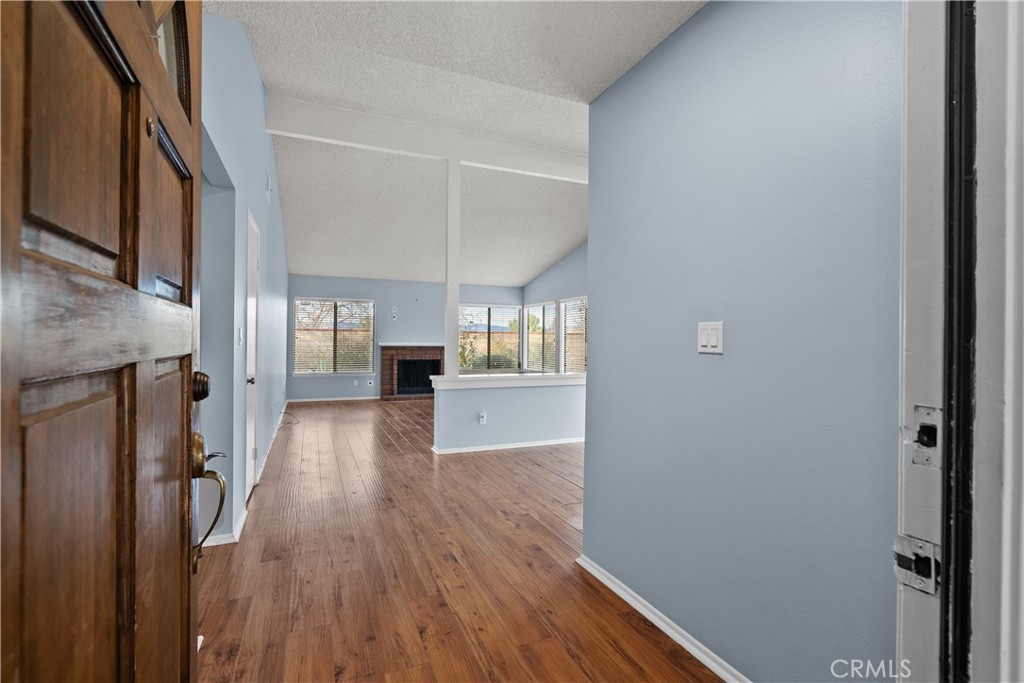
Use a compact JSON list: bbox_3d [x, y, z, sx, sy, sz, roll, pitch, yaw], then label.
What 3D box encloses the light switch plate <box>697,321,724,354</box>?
[{"bbox_3d":[0.736,-0.015,1.689,0.010,0.115,0.115,0,0,-24],"label":"light switch plate"}]

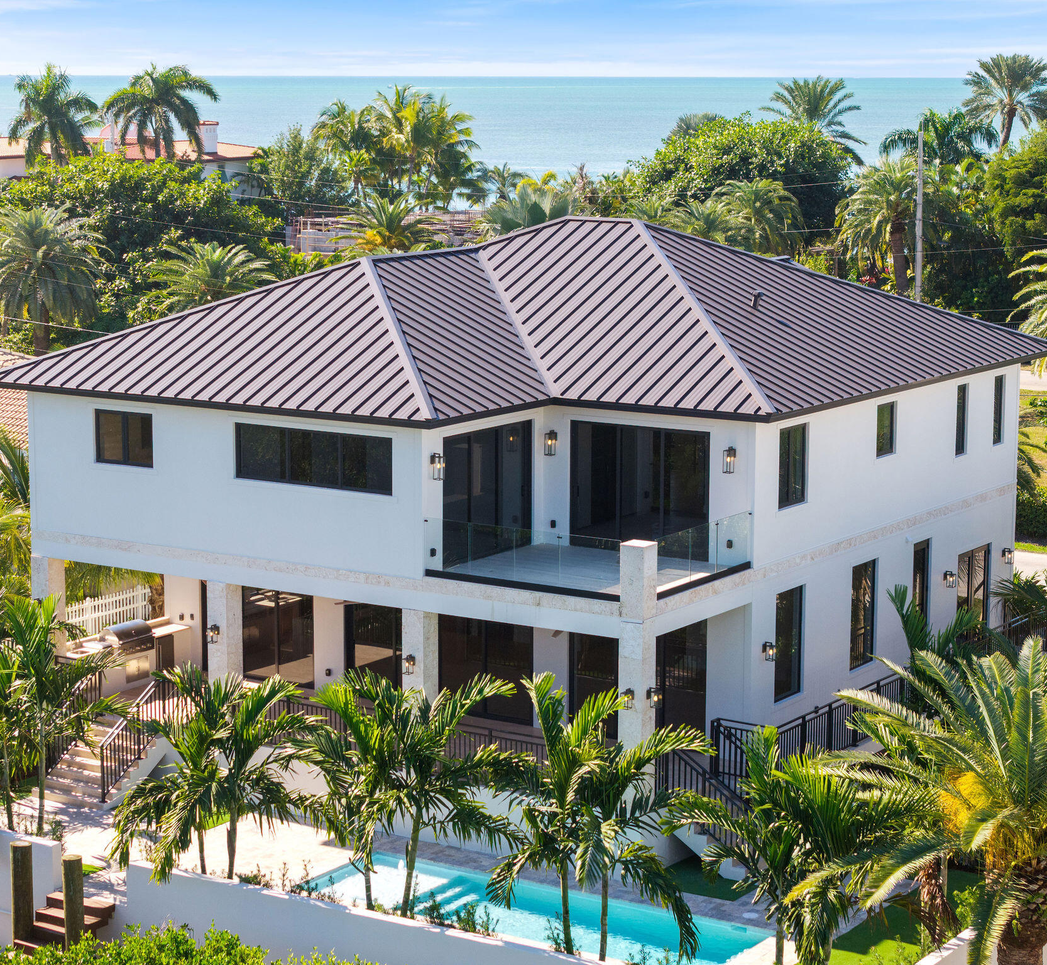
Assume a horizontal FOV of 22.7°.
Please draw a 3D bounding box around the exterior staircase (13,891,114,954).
[{"bbox_3d":[-8.026,7.791,45.454,1.270,0.776,1.158,6,11,33],"label":"exterior staircase"}]

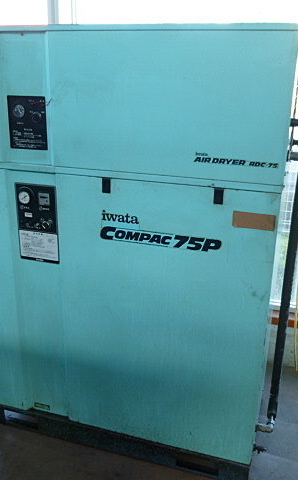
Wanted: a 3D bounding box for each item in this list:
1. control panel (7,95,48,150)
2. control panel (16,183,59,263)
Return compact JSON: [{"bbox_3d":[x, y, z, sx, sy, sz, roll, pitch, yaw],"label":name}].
[{"bbox_3d":[-0.432,-0.423,1.672,0.152,0.186,0.020,7,20,16],"label":"control panel"},{"bbox_3d":[-0.426,-0.064,1.796,0.171,0.310,0.020,7,20,16],"label":"control panel"}]

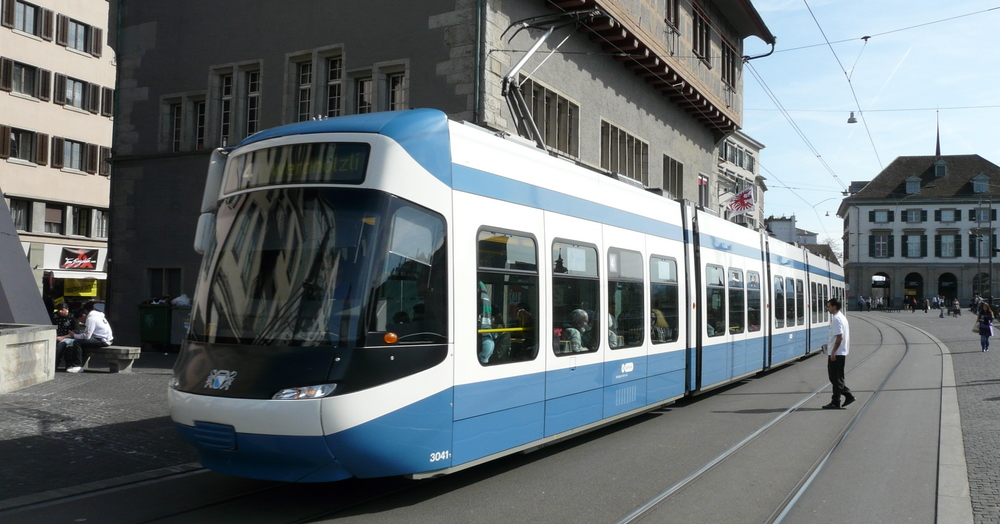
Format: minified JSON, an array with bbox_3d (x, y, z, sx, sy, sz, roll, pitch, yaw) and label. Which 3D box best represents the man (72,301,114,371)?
[{"bbox_3d":[-8.383,1.611,16.600,0.880,1.280,0.550,2,-3,-17],"label":"man"}]

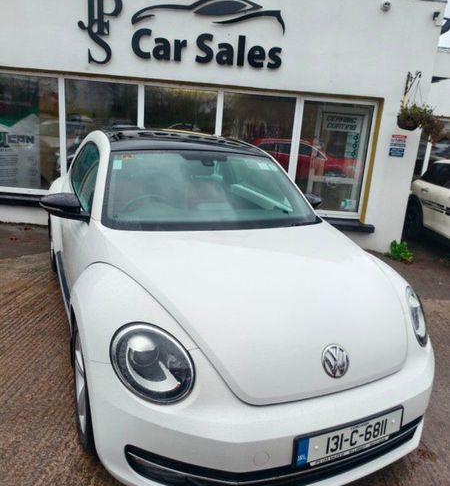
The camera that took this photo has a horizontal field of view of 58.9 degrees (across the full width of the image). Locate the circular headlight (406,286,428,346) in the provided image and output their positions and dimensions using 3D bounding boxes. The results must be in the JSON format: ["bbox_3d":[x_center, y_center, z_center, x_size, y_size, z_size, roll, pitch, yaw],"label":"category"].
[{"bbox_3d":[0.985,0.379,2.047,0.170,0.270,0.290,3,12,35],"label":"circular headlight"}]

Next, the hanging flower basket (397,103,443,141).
[{"bbox_3d":[2.568,-1.601,5.294,0.540,0.450,0.440,4,14,-2],"label":"hanging flower basket"}]

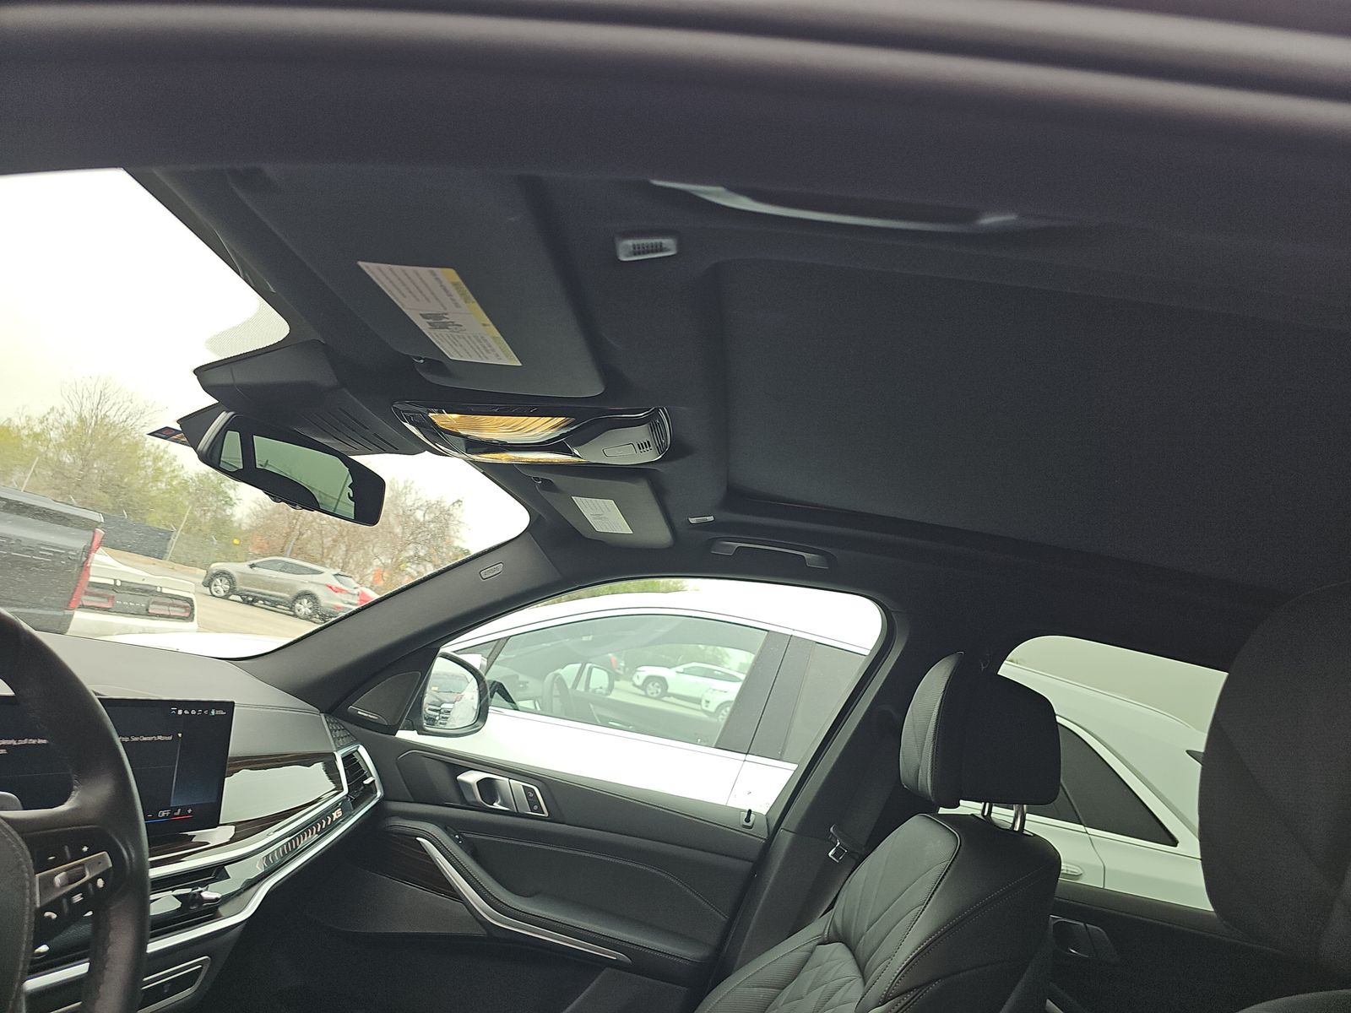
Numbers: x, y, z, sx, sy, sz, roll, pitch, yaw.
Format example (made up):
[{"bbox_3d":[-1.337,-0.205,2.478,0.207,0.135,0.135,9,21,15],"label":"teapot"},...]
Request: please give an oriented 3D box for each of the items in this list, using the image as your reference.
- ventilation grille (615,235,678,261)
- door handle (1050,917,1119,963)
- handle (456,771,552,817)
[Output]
[{"bbox_3d":[-0.020,-0.182,0.632,0.042,0.008,0.026,-4,-8,3],"label":"ventilation grille"},{"bbox_3d":[0.700,0.745,1.545,0.135,0.055,0.042,12,-11,6],"label":"door handle"},{"bbox_3d":[-0.321,0.541,1.686,0.168,0.056,0.045,12,-11,6],"label":"handle"}]

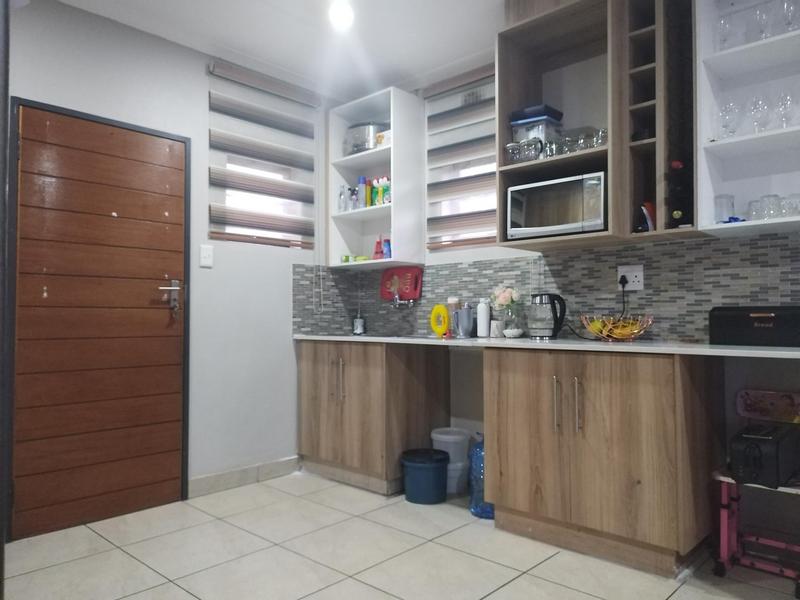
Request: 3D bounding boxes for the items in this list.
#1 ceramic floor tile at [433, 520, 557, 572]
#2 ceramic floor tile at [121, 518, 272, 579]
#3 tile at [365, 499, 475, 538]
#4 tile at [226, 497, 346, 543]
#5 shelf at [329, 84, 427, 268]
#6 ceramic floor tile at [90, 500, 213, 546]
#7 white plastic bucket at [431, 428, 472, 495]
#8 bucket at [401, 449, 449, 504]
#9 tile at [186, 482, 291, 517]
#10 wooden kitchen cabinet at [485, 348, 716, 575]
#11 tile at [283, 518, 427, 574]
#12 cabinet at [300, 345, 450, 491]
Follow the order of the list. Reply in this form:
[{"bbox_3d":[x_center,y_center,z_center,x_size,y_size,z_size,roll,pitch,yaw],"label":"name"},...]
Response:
[{"bbox_3d":[0.497,1.115,2.781,0.500,0.010,0.500,-1,-1,43],"label":"ceramic floor tile"},{"bbox_3d":[-0.916,1.125,2.733,0.500,0.010,0.500,-1,-1,43],"label":"ceramic floor tile"},{"bbox_3d":[0.132,1.124,3.122,0.500,0.010,0.500,-1,-1,43],"label":"tile"},{"bbox_3d":[-0.575,1.128,3.098,0.500,0.010,0.500,-1,-1,43],"label":"tile"},{"bbox_3d":[-0.158,-0.788,4.124,0.613,1.107,0.312,-1,-1,43],"label":"shelf"},{"bbox_3d":[-1.256,1.133,3.051,0.430,0.010,0.500,-1,-1,43],"label":"ceramic floor tile"},{"bbox_3d":[0.301,0.956,3.565,0.237,0.338,0.237,0,-1,0],"label":"white plastic bucket"},{"bbox_3d":[0.149,0.999,3.405,0.275,0.250,0.275,0,-1,0],"label":"bucket"},{"bbox_3d":[-0.912,1.136,3.414,0.425,0.010,0.500,-1,-1,43],"label":"tile"},{"bbox_3d":[0.954,0.670,2.874,0.900,0.877,0.605,-1,-1,43],"label":"wooden kitchen cabinet"},{"bbox_3d":[-0.210,1.120,2.757,0.500,0.010,0.500,-1,-1,43],"label":"tile"},{"bbox_3d":[-0.172,0.697,3.928,0.820,0.875,0.605,-1,-1,43],"label":"cabinet"}]

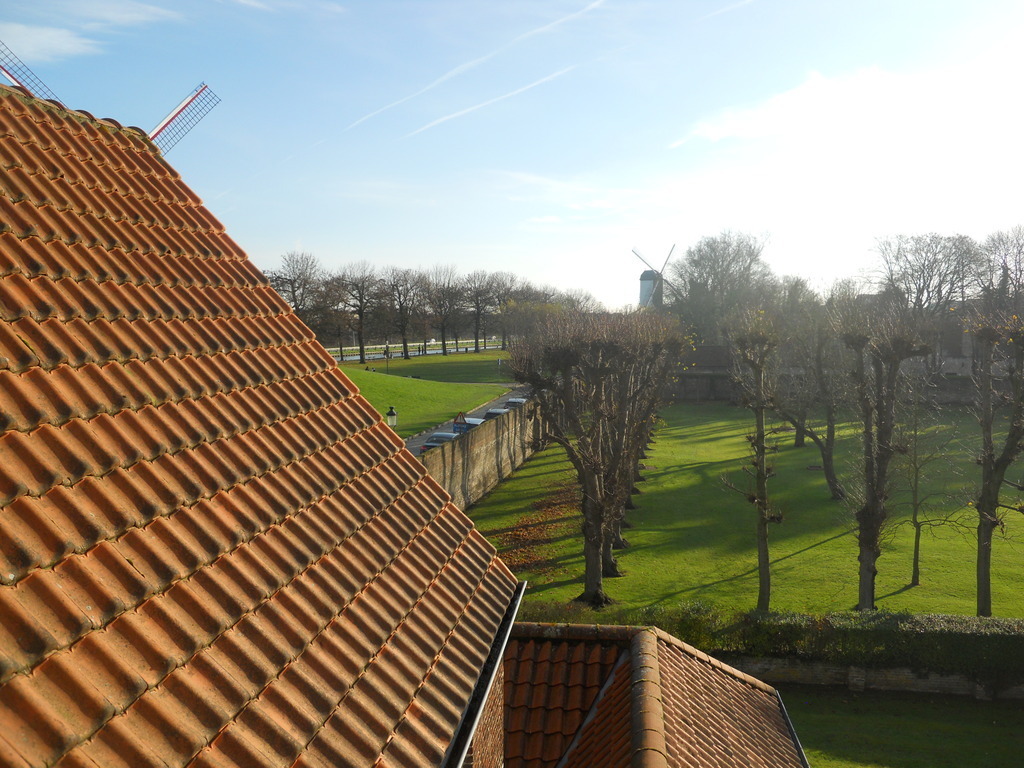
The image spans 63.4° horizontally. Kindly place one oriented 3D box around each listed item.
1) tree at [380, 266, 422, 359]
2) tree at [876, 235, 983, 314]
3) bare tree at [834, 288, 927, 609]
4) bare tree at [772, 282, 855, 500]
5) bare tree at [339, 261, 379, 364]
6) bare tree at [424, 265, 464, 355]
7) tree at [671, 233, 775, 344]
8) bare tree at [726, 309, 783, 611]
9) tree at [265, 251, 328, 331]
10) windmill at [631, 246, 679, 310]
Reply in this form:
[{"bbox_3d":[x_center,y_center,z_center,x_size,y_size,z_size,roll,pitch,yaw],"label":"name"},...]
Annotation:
[{"bbox_3d":[-17.611,-11.362,132.012,6.690,14.610,7.360,0,5,0],"label":"tree"},{"bbox_3d":[52.528,-9.522,104.570,12.830,18.490,12.830,0,5,0],"label":"tree"},{"bbox_3d":[11.098,2.053,24.952,2.890,9.800,2.750,0,5,0],"label":"bare tree"},{"bbox_3d":[14.557,0.396,39.997,3.960,10.520,3.760,0,5,0],"label":"bare tree"},{"bbox_3d":[-22.155,-10.354,119.553,5.770,14.810,6.640,0,5,0],"label":"bare tree"},{"bbox_3d":[-11.688,-12.822,143.430,6.930,15.610,7.620,0,5,0],"label":"bare tree"},{"bbox_3d":[31.567,-12.436,124.396,16.200,20.980,16.200,0,5,0],"label":"tree"},{"bbox_3d":[7.285,2.339,24.890,1.680,9.180,1.680,0,5,0],"label":"bare tree"},{"bbox_3d":[-27.933,-9.545,107.579,8.300,15.430,8.300,0,5,0],"label":"tree"},{"bbox_3d":[43.164,-32.109,256.148,19.500,22.800,8.500,-3,6,-33],"label":"windmill"}]

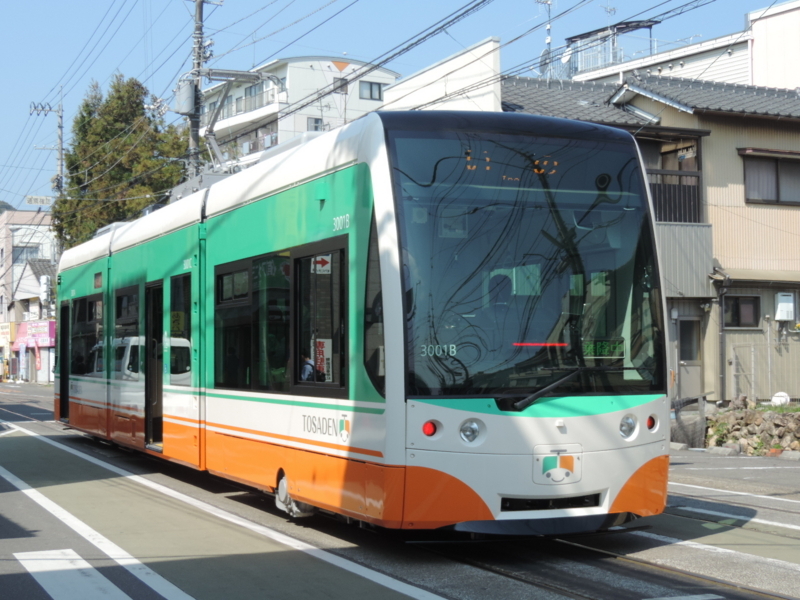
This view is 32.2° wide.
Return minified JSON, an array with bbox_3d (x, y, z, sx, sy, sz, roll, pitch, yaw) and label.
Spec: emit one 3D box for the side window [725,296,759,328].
[{"bbox_3d":[6.422,0.234,26.000,0.860,0.630,0.100,0,-2,-24],"label":"side window"}]

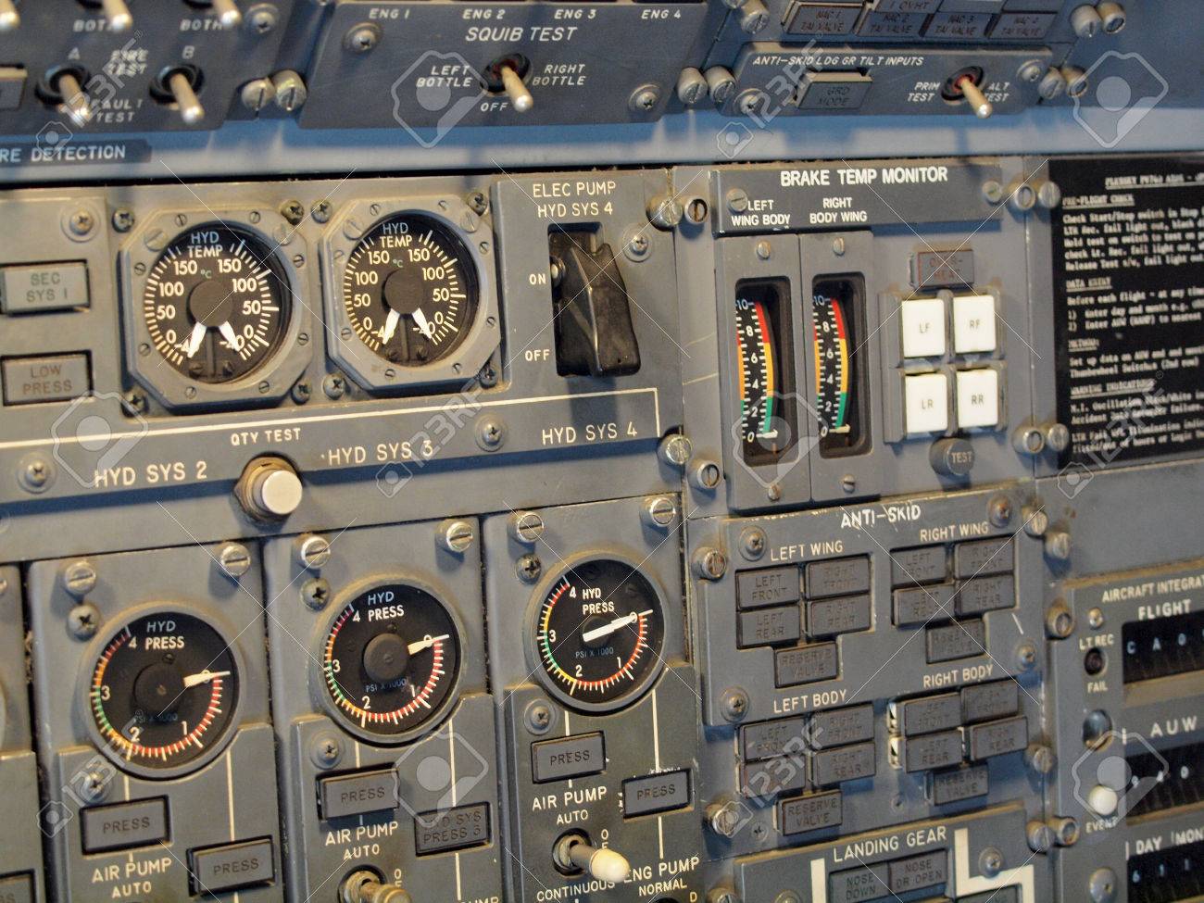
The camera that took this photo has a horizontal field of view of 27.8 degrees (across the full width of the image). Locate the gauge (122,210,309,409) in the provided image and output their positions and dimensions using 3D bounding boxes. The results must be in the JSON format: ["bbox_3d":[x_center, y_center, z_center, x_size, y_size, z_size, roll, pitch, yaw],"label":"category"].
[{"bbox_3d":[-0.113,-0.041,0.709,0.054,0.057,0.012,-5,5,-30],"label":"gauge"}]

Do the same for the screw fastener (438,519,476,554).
[{"bbox_3d":[-0.047,0.027,0.775,0.009,0.009,0.007,-5,5,-27],"label":"screw fastener"}]

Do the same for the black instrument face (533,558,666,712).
[{"bbox_3d":[-0.002,0.058,0.779,0.047,0.048,0.008,-5,5,-30],"label":"black instrument face"}]

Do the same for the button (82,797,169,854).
[{"bbox_3d":[-0.139,0.107,0.703,0.025,0.012,0.008,-5,5,-30],"label":"button"}]

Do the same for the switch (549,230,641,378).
[{"bbox_3d":[-0.003,-0.046,0.756,0.017,0.045,0.027,-5,5,-30],"label":"switch"}]

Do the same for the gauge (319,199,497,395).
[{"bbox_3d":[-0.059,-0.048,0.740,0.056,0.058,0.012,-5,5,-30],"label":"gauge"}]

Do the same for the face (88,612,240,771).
[{"bbox_3d":[-0.128,0.069,0.707,0.046,0.046,0.008,-5,5,-30],"label":"face"}]

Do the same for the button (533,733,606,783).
[{"bbox_3d":[-0.012,0.100,0.795,0.025,0.013,0.005,-5,5,-27],"label":"button"}]

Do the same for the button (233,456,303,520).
[{"bbox_3d":[-0.100,0.012,0.742,0.019,0.019,0.015,-5,5,-27],"label":"button"}]

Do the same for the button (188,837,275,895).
[{"bbox_3d":[-0.110,0.122,0.717,0.025,0.012,0.008,-5,5,-30],"label":"button"}]

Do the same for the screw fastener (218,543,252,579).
[{"bbox_3d":[-0.108,0.032,0.715,0.009,0.010,0.006,-5,5,-30],"label":"screw fastener"}]

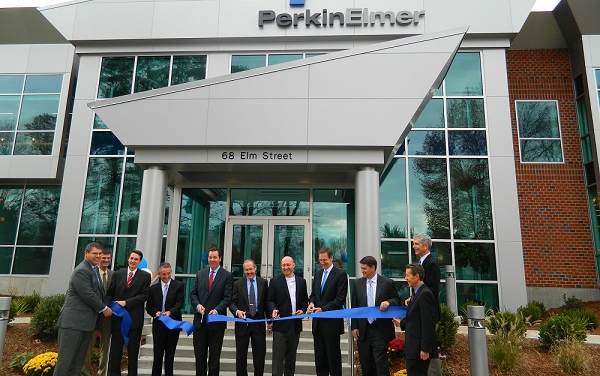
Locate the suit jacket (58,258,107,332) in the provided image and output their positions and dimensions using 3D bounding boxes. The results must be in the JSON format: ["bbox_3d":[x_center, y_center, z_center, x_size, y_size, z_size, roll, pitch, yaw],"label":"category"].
[{"bbox_3d":[-2.666,1.314,5.353,0.480,0.851,0.500,-2,-12,15],"label":"suit jacket"}]

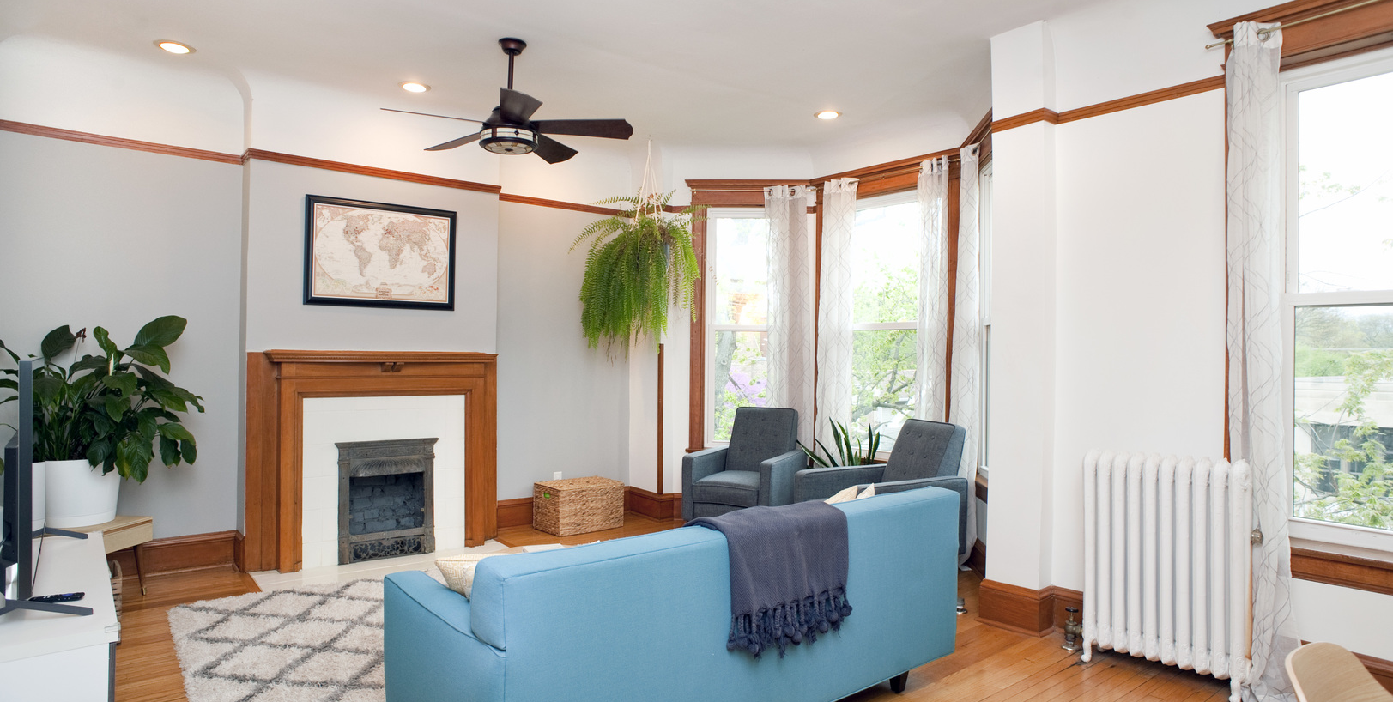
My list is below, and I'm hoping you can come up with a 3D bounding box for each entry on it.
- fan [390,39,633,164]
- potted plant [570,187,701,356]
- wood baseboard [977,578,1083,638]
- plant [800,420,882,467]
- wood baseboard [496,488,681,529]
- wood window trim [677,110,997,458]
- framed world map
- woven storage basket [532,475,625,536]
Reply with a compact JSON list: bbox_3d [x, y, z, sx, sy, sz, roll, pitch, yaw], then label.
[{"bbox_3d":[-1.000,-1.378,4.153,1.310,0.570,1.310,1,-1,-40],"label":"fan"},{"bbox_3d":[-0.463,-0.601,5.930,0.940,1.250,0.880,1,0,0],"label":"potted plant"},{"bbox_3d":[1.689,1.298,3.925,0.180,0.235,0.470,1,-1,-40],"label":"wood baseboard"},{"bbox_3d":[1.068,0.965,5.702,0.500,0.910,0.530,1,-1,-40],"label":"plant"},{"bbox_3d":[-0.876,1.290,6.209,1.420,0.227,0.530,1,0,-37],"label":"wood baseboard"},{"bbox_3d":[1.108,-0.260,5.615,0.920,2.320,2.830,1,-1,-40],"label":"wood window trim"},{"bbox_3d":[-2.121,-0.645,5.266,0.990,0.700,0.030,1,0,-37],"label":"framed world map"},{"bbox_3d":[-0.932,1.230,6.137,0.590,0.345,0.370,1,-1,-42],"label":"woven storage basket"}]

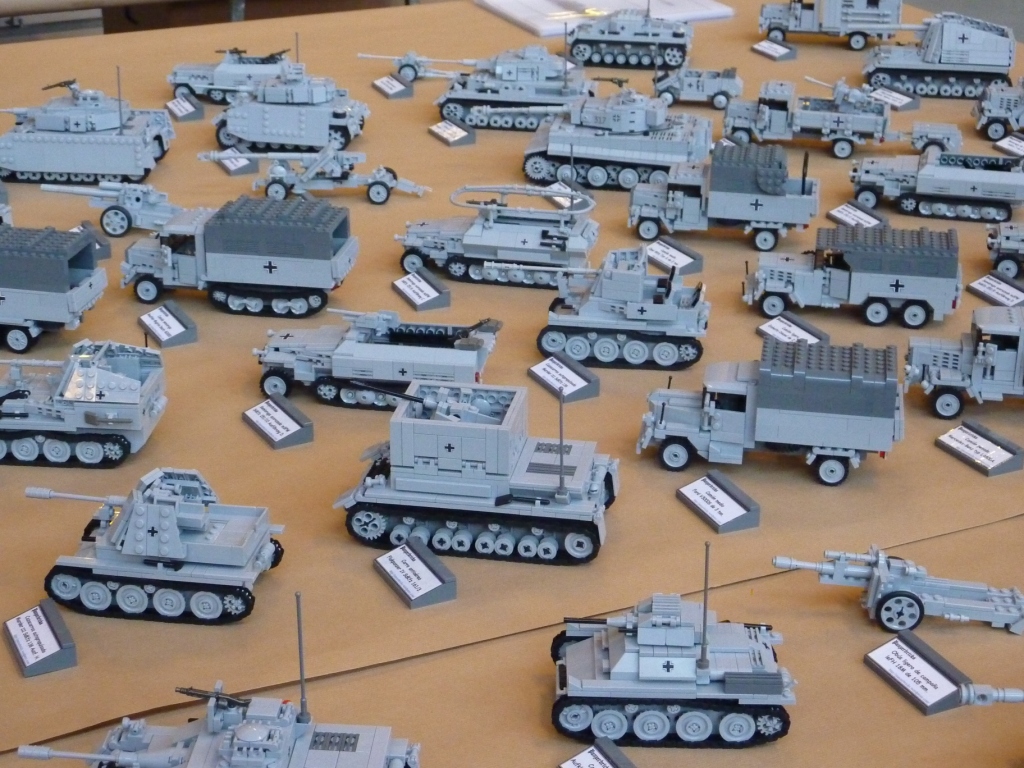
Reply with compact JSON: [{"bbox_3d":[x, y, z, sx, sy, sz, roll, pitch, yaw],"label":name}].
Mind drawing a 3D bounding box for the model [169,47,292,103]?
[{"bbox_3d":[-0.335,-0.372,2.229,0.147,0.063,0.060,4,25,7],"label":"model"}]

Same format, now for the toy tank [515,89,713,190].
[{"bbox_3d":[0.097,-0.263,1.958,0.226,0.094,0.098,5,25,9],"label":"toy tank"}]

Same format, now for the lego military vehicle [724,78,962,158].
[{"bbox_3d":[0.376,-0.305,2.105,0.267,0.086,0.062,6,25,14],"label":"lego military vehicle"}]

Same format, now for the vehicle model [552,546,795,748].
[{"bbox_3d":[0.091,0.135,1.063,0.139,0.124,0.069,1,24,2],"label":"vehicle model"}]

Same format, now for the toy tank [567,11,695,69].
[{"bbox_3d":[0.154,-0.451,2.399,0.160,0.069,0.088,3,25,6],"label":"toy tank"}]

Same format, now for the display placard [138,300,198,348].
[{"bbox_3d":[-0.297,-0.052,1.610,0.032,0.016,0.063,-11,27,-26],"label":"display placard"}]

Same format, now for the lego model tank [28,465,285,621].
[{"bbox_3d":[-0.229,0.097,1.180,0.162,0.083,0.064,4,25,8],"label":"lego model tank"}]

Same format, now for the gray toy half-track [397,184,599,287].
[{"bbox_3d":[-0.013,-0.141,1.727,0.186,0.079,0.072,6,24,11],"label":"gray toy half-track"}]

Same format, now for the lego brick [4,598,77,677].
[{"bbox_3d":[-0.288,0.153,1.137,0.032,0.016,0.064,-10,26,-23],"label":"lego brick"}]

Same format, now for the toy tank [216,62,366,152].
[{"bbox_3d":[-0.238,-0.301,2.007,0.166,0.091,0.091,5,24,10],"label":"toy tank"}]

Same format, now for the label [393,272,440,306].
[{"bbox_3d":[-0.085,-0.085,1.658,0.022,0.002,0.060,-23,31,-16],"label":"label"}]

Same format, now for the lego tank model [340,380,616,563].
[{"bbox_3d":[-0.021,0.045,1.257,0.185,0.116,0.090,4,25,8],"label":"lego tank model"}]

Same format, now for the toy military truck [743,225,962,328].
[{"bbox_3d":[0.302,-0.101,1.653,0.189,0.078,0.063,5,24,11],"label":"toy military truck"}]

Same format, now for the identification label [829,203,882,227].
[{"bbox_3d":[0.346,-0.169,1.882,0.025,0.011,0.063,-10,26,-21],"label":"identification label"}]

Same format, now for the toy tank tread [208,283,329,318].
[{"bbox_3d":[-0.216,-0.075,1.636,0.107,0.029,0.017,4,24,6],"label":"toy tank tread"}]

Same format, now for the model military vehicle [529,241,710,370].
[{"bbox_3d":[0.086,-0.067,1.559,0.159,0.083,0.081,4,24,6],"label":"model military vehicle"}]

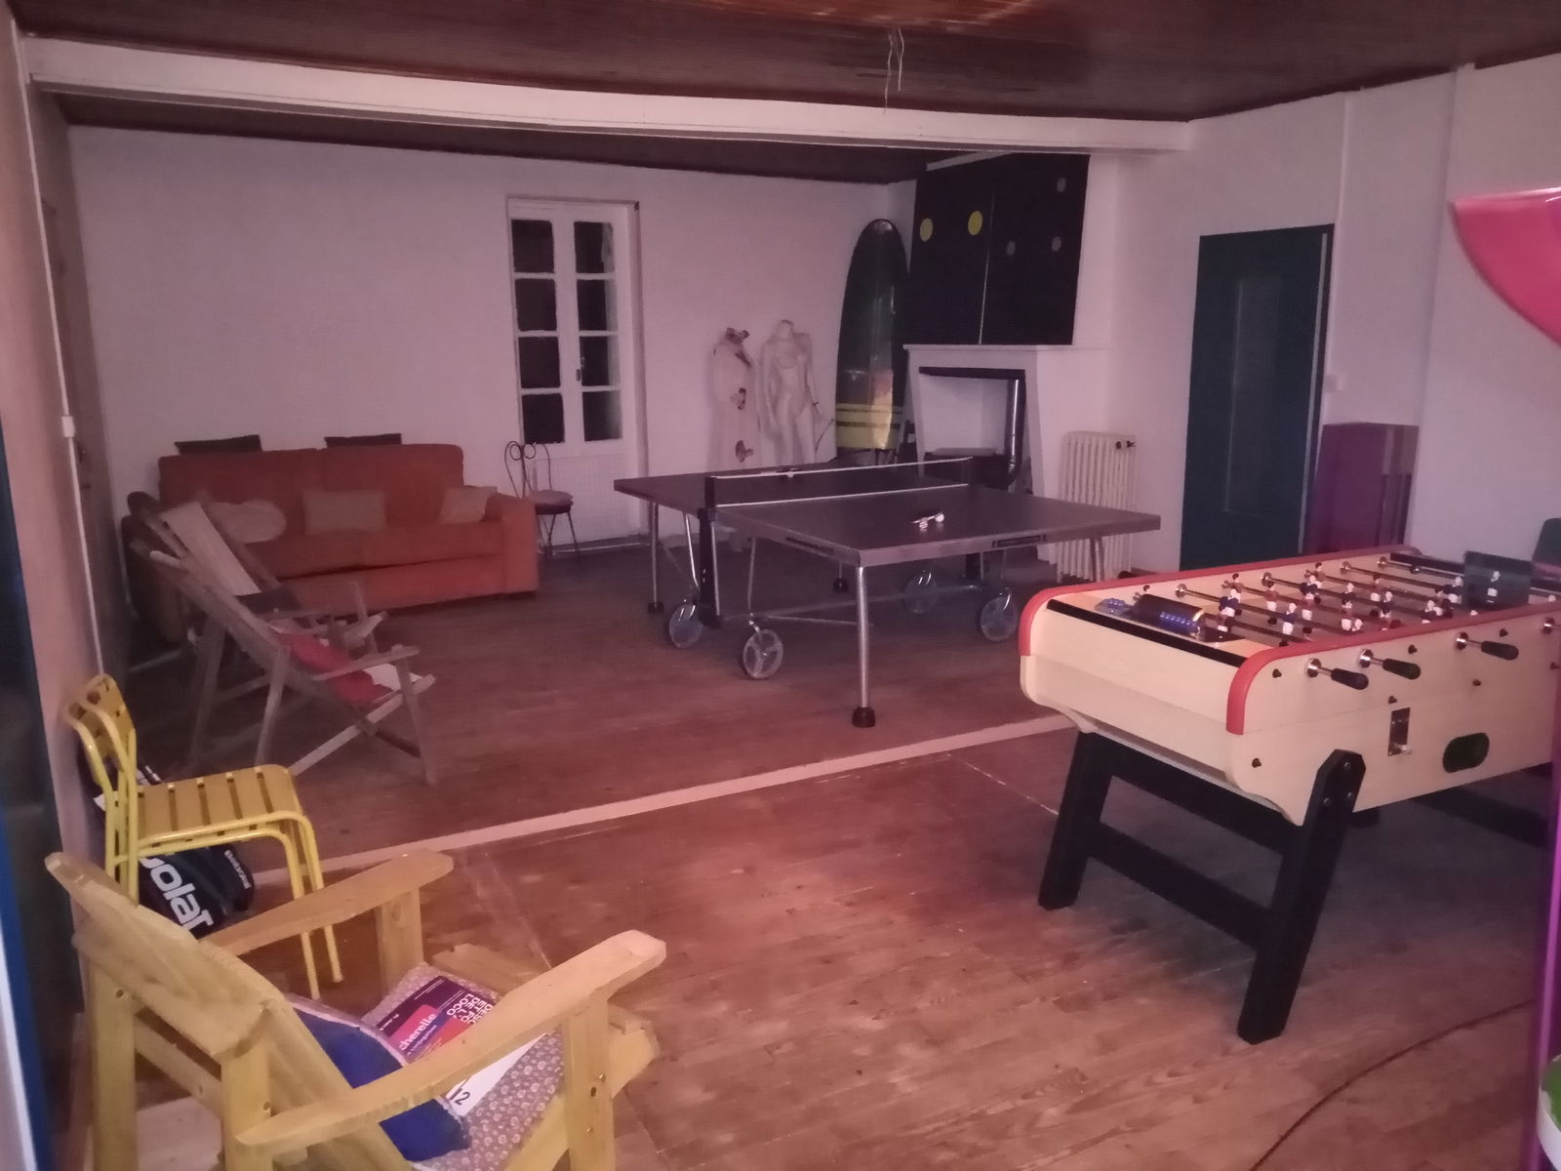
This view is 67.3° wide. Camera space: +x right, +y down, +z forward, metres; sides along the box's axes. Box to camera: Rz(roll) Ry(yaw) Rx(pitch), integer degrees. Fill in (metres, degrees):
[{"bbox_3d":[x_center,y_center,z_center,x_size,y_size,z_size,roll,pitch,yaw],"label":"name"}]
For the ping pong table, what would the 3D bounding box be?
[{"bbox_3d":[0.350,-0.153,6.015,1.600,0.900,2.740,-7,13,-27],"label":"ping pong table"}]

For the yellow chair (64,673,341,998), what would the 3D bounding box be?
[{"bbox_3d":[-1.404,0.595,2.852,0.490,0.810,0.420,-7,14,-27],"label":"yellow chair"}]

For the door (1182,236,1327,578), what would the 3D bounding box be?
[{"bbox_3d":[2.697,-0.942,6.723,0.080,2.090,0.850,-8,14,-30],"label":"door"}]

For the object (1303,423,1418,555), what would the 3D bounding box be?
[{"bbox_3d":[2.956,-0.294,6.111,0.240,1.070,0.460,-8,14,-30],"label":"object"}]

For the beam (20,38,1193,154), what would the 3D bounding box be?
[{"bbox_3d":[-0.307,-2.341,5.811,5.810,0.190,0.240,-6,13,-23],"label":"beam"}]

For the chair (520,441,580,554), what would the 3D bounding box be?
[{"bbox_3d":[-1.699,-0.643,8.548,0.440,0.870,0.400,9,16,39],"label":"chair"}]

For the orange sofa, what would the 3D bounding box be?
[{"bbox_3d":[-2.657,-0.322,7.075,2.090,0.880,0.950,-7,14,-27],"label":"orange sofa"}]

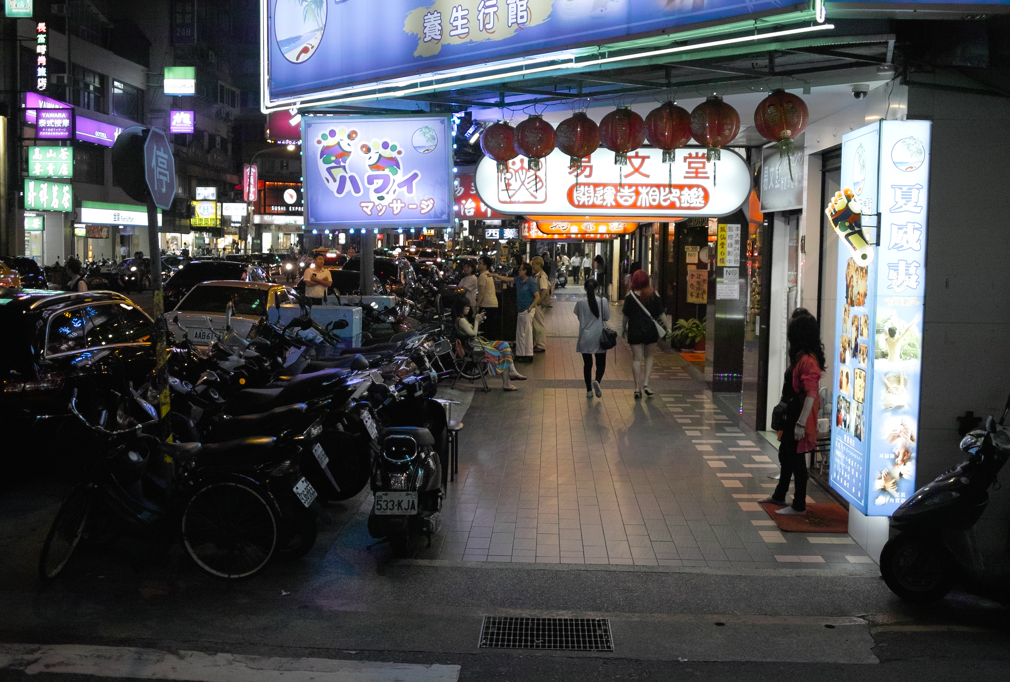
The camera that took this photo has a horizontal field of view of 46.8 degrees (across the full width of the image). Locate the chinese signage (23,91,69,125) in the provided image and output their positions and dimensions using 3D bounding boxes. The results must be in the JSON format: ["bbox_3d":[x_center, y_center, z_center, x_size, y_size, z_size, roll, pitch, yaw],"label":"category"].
[{"bbox_3d":[-18.570,-9.284,47.750,0.250,1.150,4.500,1,5,2],"label":"chinese signage"}]

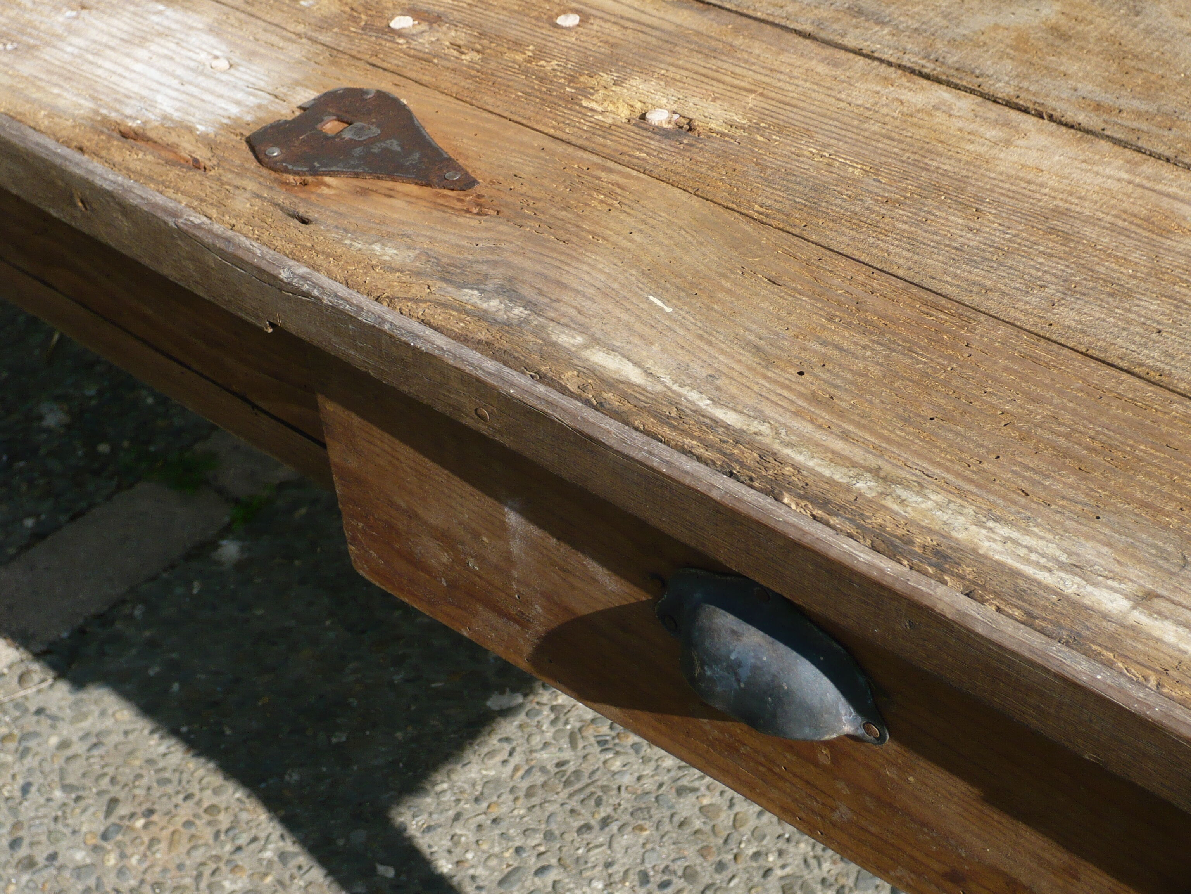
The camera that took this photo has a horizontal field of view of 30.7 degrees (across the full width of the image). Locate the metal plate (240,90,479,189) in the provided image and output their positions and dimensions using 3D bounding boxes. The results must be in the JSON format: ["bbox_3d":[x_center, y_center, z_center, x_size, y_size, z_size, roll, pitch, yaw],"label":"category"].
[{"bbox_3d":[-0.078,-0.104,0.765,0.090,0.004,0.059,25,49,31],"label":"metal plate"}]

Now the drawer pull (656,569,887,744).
[{"bbox_3d":[0.046,0.063,0.658,0.090,0.047,0.021,27,50,32],"label":"drawer pull"}]

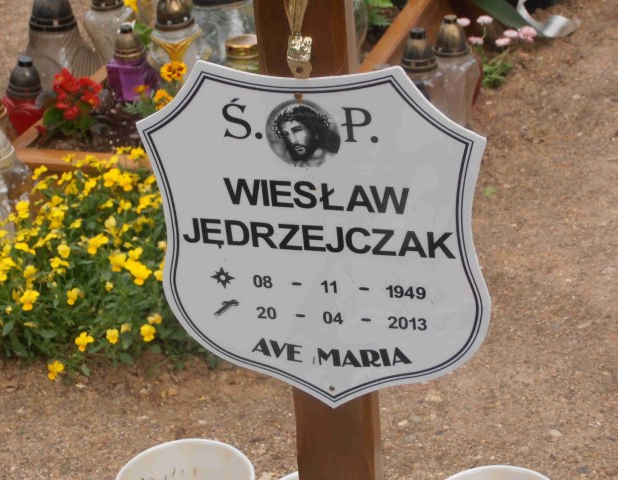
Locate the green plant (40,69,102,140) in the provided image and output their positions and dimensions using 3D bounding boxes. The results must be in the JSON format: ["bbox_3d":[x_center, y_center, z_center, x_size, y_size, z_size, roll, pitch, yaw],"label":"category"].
[{"bbox_3d":[-0.472,-0.268,3.220,0.122,0.135,0.120,-7,25,-8],"label":"green plant"}]

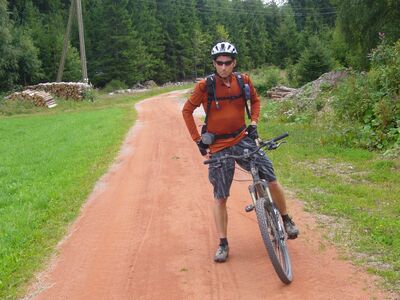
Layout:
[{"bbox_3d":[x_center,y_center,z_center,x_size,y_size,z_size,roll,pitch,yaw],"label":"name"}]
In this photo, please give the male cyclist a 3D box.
[{"bbox_3d":[0.336,-0.005,5.760,0.950,1.780,0.560,0,6,2],"label":"male cyclist"}]

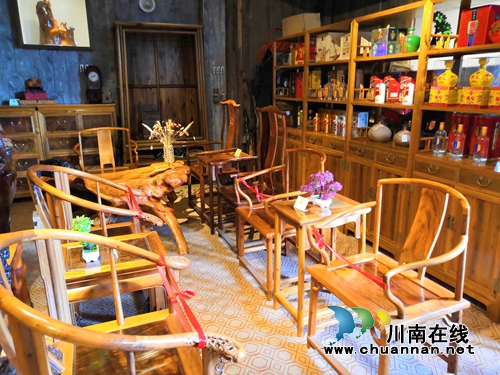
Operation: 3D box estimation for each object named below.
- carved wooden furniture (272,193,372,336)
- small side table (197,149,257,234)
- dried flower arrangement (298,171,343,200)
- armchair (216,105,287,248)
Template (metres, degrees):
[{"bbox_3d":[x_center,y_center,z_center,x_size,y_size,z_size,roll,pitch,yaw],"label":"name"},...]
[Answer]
[{"bbox_3d":[0.457,0.464,2.521,0.503,0.708,0.408,-7,16,-24],"label":"carved wooden furniture"},{"bbox_3d":[-0.222,0.041,4.161,0.515,0.715,0.422,-7,16,-24],"label":"small side table"},{"bbox_3d":[0.435,-0.004,2.448,0.179,0.136,0.214,-7,16,-24],"label":"dried flower arrangement"},{"bbox_3d":[0.003,-0.089,3.545,0.529,1.273,0.586,-7,16,-24],"label":"armchair"}]

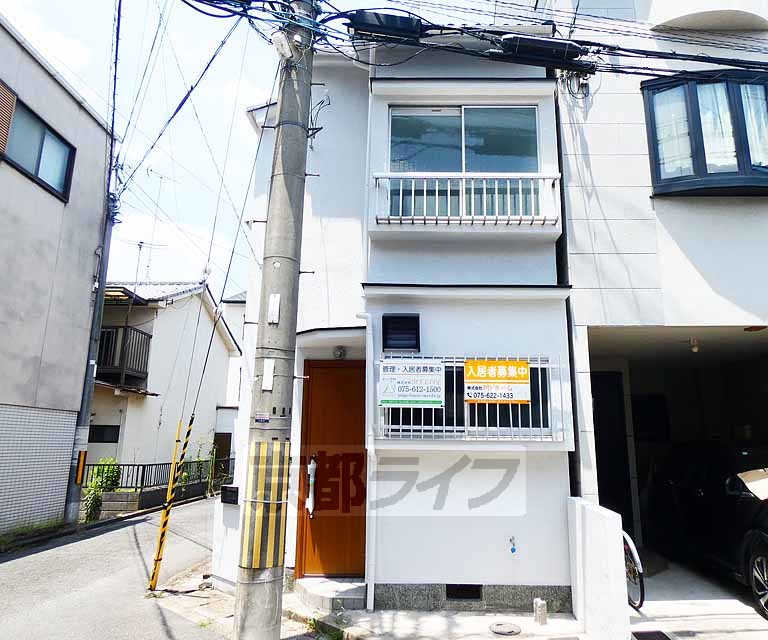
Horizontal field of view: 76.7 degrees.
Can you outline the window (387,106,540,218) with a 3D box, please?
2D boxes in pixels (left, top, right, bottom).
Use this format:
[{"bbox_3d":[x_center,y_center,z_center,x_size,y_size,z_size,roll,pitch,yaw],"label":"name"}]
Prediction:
[{"bbox_3d":[0.828,-1.668,5.095,1.587,1.281,0.110,1,-11,1],"label":"window"}]

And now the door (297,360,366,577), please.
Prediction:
[{"bbox_3d":[-0.530,1.522,5.138,0.720,2.205,0.100,1,-11,1],"label":"door"}]

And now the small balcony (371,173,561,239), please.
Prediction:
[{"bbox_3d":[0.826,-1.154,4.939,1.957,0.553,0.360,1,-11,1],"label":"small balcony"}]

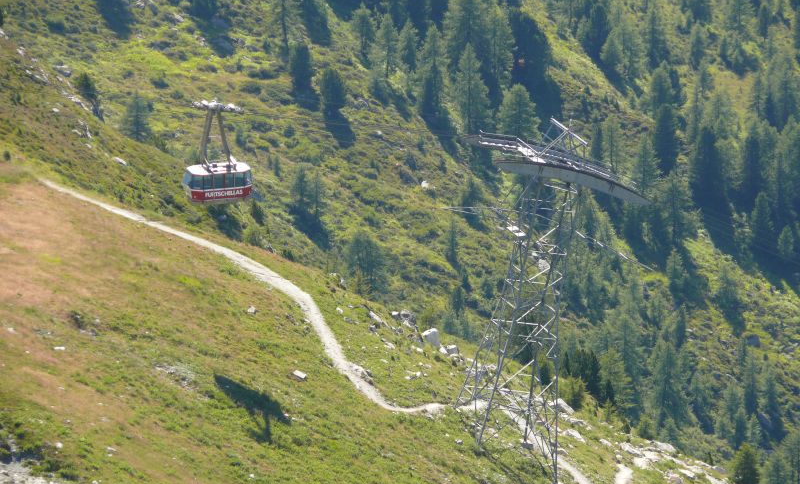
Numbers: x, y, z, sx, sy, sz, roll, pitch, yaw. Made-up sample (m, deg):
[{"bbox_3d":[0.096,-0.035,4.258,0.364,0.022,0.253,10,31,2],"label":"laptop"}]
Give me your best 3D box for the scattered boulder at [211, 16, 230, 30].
[{"bbox_3d":[-17.489,-21.288,680.000,1.900,1.050,1.500,0,15,0],"label":"scattered boulder"}]

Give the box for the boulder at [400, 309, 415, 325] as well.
[{"bbox_3d":[0.617,6.127,574.000,1.150,1.100,1.000,0,15,0],"label":"boulder"}]

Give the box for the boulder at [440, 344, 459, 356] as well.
[{"bbox_3d":[4.064,8.908,573.000,1.400,0.800,1.150,0,15,0],"label":"boulder"}]

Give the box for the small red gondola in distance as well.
[{"bbox_3d":[-14.368,-7.342,551.000,5.200,8.100,2.450,-5,16,-19],"label":"small red gondola in distance"}]

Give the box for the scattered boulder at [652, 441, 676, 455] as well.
[{"bbox_3d":[21.980,17.077,580.000,1.950,0.850,1.400,0,15,0],"label":"scattered boulder"}]

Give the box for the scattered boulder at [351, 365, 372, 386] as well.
[{"bbox_3d":[-3.062,10.536,555.000,1.700,1.250,1.350,0,15,0],"label":"scattered boulder"}]

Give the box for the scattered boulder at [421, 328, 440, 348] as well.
[{"bbox_3d":[2.504,7.923,573.000,1.600,1.400,1.350,0,15,0],"label":"scattered boulder"}]

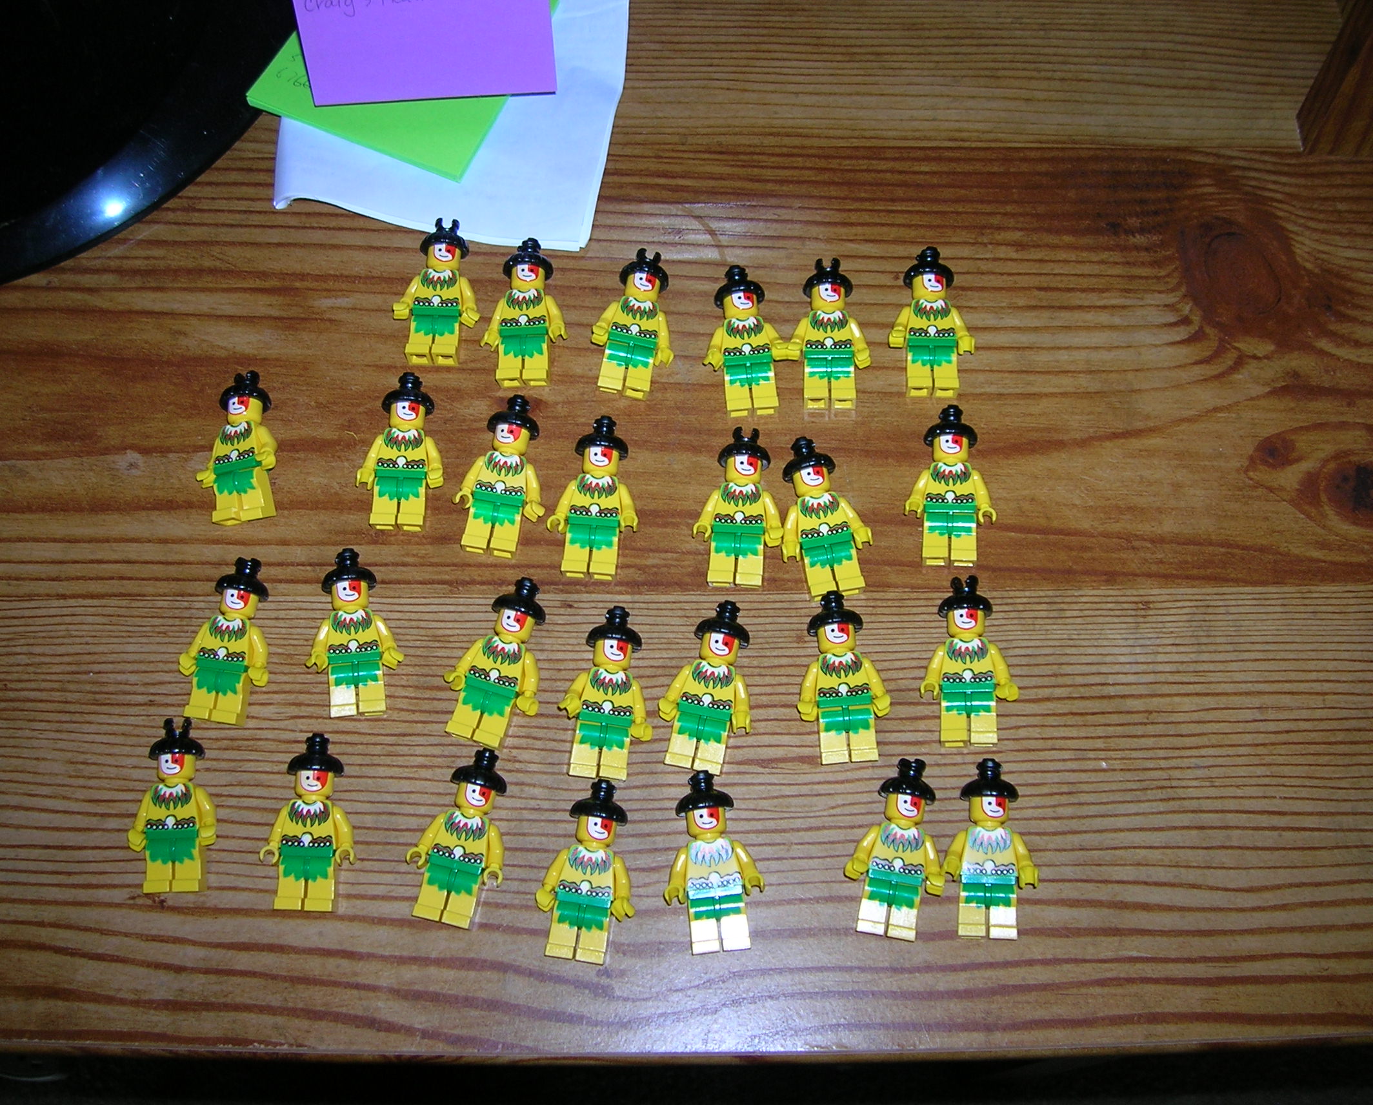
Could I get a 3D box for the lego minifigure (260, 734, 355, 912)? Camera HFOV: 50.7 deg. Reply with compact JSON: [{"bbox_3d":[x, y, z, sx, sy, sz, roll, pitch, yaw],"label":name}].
[{"bbox_3d":[-0.102,0.073,0.393,0.026,0.015,0.047,0,76,2],"label":"lego minifigure"}]

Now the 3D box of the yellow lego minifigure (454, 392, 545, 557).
[{"bbox_3d":[-0.053,-0.023,0.427,0.028,0.015,0.047,8,77,5],"label":"yellow lego minifigure"}]

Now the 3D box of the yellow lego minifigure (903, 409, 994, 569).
[{"bbox_3d":[0.077,-0.020,0.423,0.026,0.015,0.047,3,75,3],"label":"yellow lego minifigure"}]

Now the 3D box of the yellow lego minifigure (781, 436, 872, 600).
[{"bbox_3d":[0.039,-0.010,0.420,0.026,0.015,0.047,-11,76,-2],"label":"yellow lego minifigure"}]

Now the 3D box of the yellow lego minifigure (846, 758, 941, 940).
[{"bbox_3d":[0.058,0.080,0.393,0.026,0.015,0.048,8,78,11],"label":"yellow lego minifigure"}]

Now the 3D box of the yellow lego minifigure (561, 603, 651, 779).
[{"bbox_3d":[-0.022,0.038,0.403,0.027,0.015,0.048,5,76,3],"label":"yellow lego minifigure"}]

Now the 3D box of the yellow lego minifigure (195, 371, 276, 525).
[{"bbox_3d":[-0.133,-0.032,0.435,0.024,0.015,0.048,-3,78,11],"label":"yellow lego minifigure"}]

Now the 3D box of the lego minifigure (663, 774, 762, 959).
[{"bbox_3d":[0.007,0.082,0.388,0.027,0.015,0.048,-5,76,0],"label":"lego minifigure"}]

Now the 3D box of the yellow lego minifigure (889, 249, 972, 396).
[{"bbox_3d":[0.074,-0.070,0.442,0.026,0.015,0.047,1,74,2],"label":"yellow lego minifigure"}]

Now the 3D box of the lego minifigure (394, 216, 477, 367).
[{"bbox_3d":[-0.076,-0.081,0.443,0.027,0.015,0.048,2,76,2],"label":"lego minifigure"}]

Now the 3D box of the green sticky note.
[{"bbox_3d":[-0.091,-0.166,0.475,0.076,0.004,0.076,23,74,9],"label":"green sticky note"}]

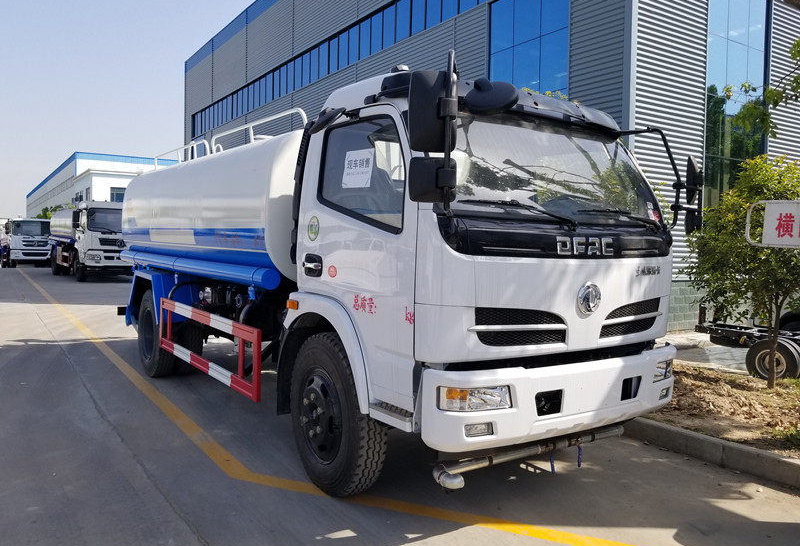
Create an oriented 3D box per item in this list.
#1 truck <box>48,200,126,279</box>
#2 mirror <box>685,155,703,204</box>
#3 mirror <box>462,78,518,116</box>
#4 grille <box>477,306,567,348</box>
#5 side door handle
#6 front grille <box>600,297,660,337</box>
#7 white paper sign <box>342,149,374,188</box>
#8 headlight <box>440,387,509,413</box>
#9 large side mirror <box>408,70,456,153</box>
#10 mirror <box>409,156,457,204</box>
[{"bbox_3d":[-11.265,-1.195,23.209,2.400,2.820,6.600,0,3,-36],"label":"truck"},{"bbox_3d":[2.044,-0.644,4.184,0.085,0.350,0.200,4,3,34],"label":"mirror"},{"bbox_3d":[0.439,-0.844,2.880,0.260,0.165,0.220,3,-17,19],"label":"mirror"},{"bbox_3d":[0.635,0.281,3.167,0.670,0.235,0.080,0,3,-33],"label":"grille"},{"bbox_3d":[-0.560,-0.048,3.860,0.060,0.150,0.225,0,3,-36],"label":"side door handle"},{"bbox_3d":[1.427,0.285,3.743,0.670,0.235,0.080,0,3,-39],"label":"front grille"},{"bbox_3d":[-0.234,-0.581,3.368,0.004,0.210,0.297,6,2,-36],"label":"white paper sign"},{"bbox_3d":[0.361,0.616,2.954,0.390,0.125,0.130,1,3,-26],"label":"headlight"},{"bbox_3d":[0.156,-0.777,2.890,0.225,0.385,0.090,2,2,-5],"label":"large side mirror"},{"bbox_3d":[0.157,-0.449,2.900,0.222,0.218,0.085,2,2,-5],"label":"mirror"}]

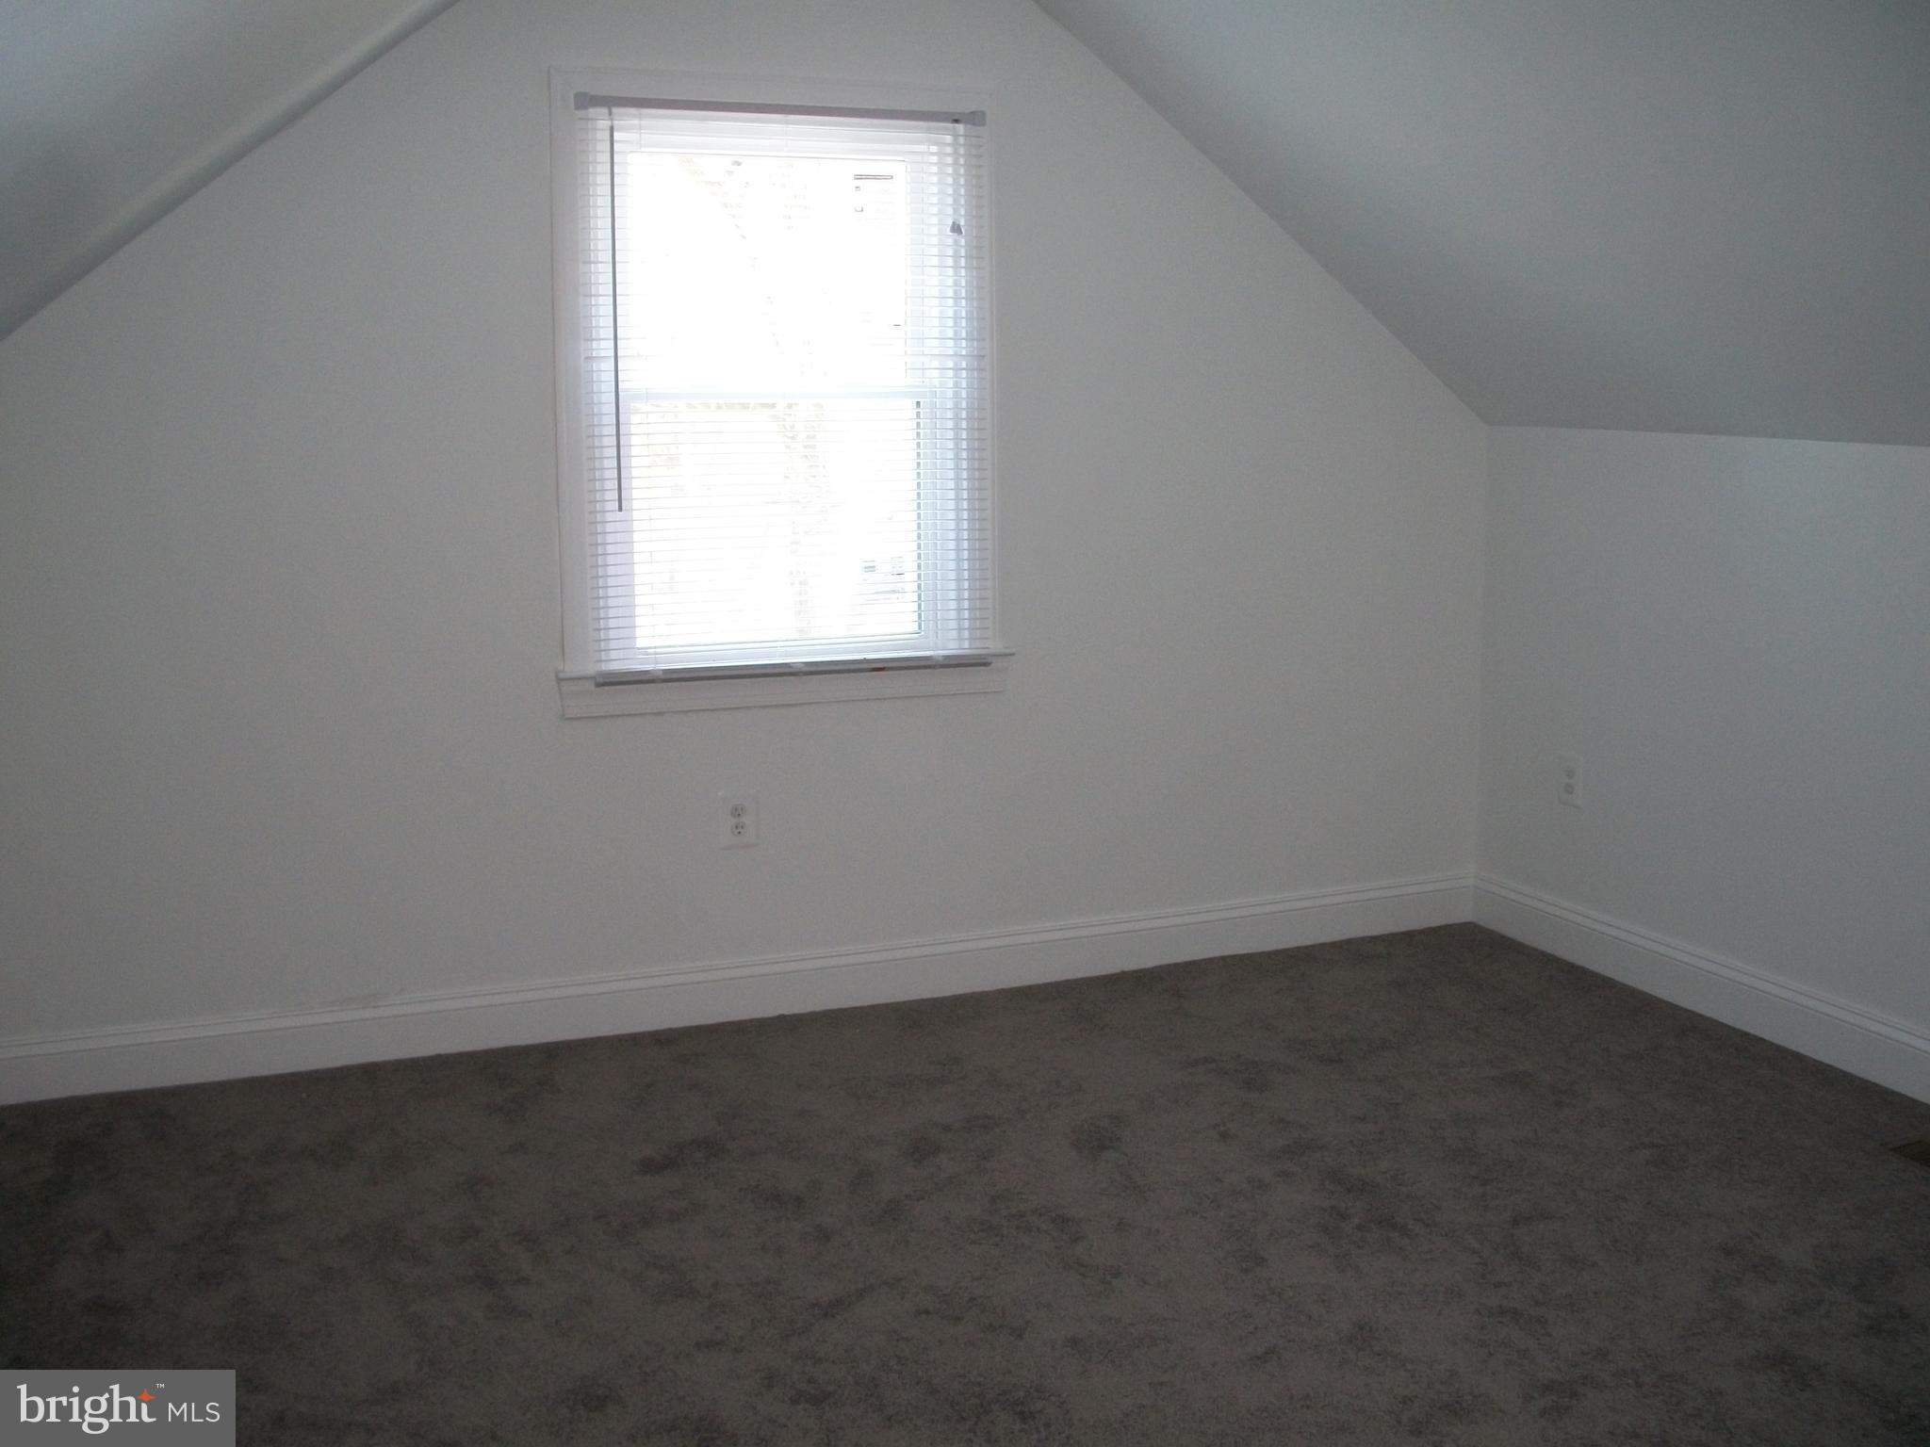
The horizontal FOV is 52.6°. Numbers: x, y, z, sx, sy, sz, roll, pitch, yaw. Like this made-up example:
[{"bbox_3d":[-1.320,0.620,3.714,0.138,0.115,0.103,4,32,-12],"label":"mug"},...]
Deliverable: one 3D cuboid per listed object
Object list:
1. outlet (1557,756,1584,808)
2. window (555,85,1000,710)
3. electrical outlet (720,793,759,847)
[{"bbox_3d":[1.401,0.134,4.512,0.012,0.118,0.077,-4,10,-21],"label":"outlet"},{"bbox_3d":[-0.370,-0.667,4.048,0.955,1.245,0.100,-4,10,-21],"label":"window"},{"bbox_3d":[-0.479,0.206,4.142,0.078,0.119,0.012,-4,10,-21],"label":"electrical outlet"}]

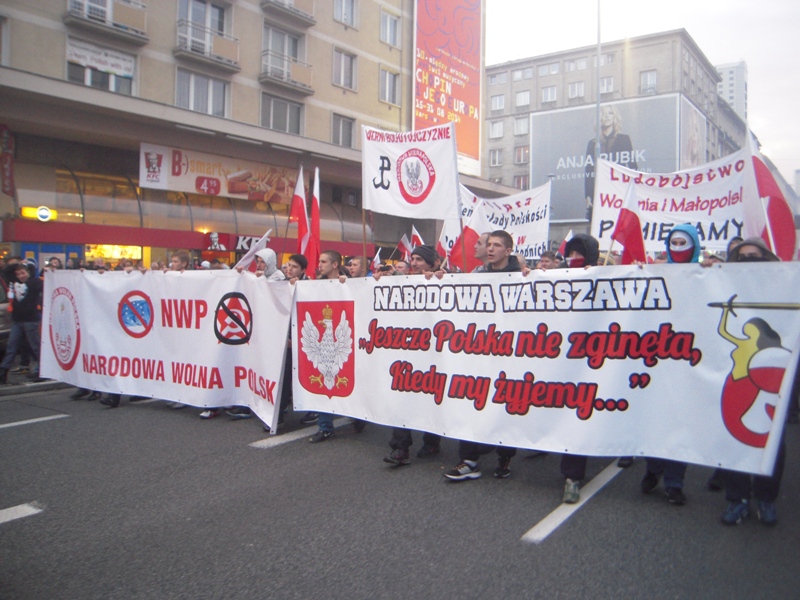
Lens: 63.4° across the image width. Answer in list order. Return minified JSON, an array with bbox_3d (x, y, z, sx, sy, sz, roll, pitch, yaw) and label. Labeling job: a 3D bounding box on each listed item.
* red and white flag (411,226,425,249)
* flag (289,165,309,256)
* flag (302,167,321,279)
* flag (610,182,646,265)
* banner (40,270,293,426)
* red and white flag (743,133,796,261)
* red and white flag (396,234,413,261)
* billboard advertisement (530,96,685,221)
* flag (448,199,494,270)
[{"bbox_3d":[0.392,-1.367,14.500,0.359,0.605,0.200,1,2,14],"label":"red and white flag"},{"bbox_3d":[-1.192,-1.057,7.600,0.258,1.069,0.200,1,2,14],"label":"flag"},{"bbox_3d":[-0.952,-0.817,7.000,0.206,1.255,0.200,1,2,14],"label":"flag"},{"bbox_3d":[2.336,-0.780,6.600,0.398,0.918,0.250,1,2,14],"label":"flag"},{"bbox_3d":[-2.634,0.395,6.725,3.690,1.360,0.300,2,2,30],"label":"banner"},{"bbox_3d":[3.079,-0.872,5.400,0.476,1.185,0.300,1,2,14],"label":"red and white flag"},{"bbox_3d":[0.116,-1.217,15.000,0.394,0.649,0.200,1,2,14],"label":"red and white flag"},{"bbox_3d":[21.506,-14.818,69.581,15.860,12.640,0.400,2,2,34],"label":"billboard advertisement"},{"bbox_3d":[0.674,-0.580,6.100,0.471,0.754,0.300,1,2,14],"label":"flag"}]

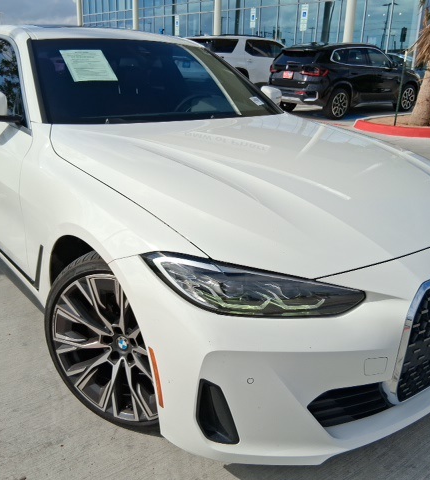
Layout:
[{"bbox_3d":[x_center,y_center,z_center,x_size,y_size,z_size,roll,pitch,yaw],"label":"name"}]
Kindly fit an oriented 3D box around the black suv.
[{"bbox_3d":[3.388,-4.079,12.202,4.500,1.640,1.850,-14,25,-34],"label":"black suv"}]

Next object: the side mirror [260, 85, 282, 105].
[{"bbox_3d":[0.353,-0.995,3.264,0.235,0.150,0.180,-15,26,-37],"label":"side mirror"}]

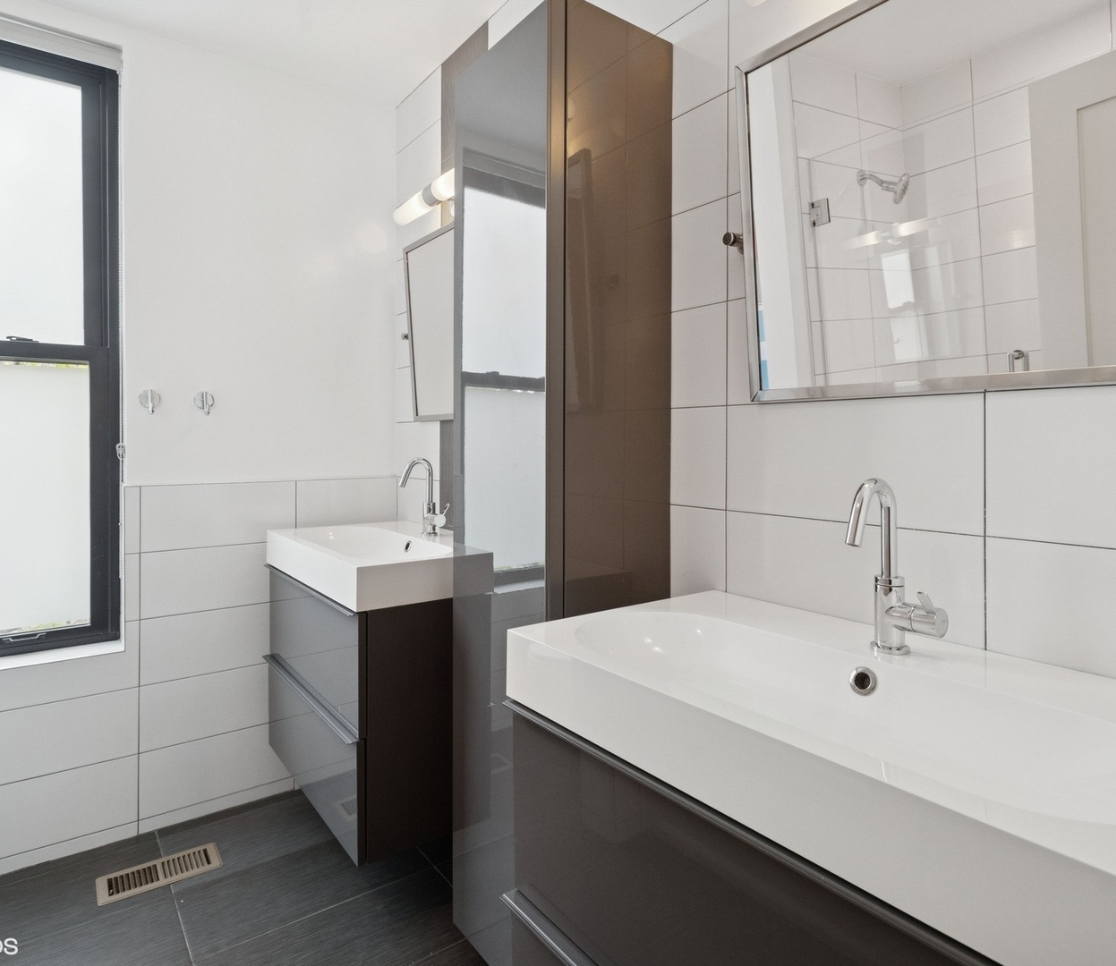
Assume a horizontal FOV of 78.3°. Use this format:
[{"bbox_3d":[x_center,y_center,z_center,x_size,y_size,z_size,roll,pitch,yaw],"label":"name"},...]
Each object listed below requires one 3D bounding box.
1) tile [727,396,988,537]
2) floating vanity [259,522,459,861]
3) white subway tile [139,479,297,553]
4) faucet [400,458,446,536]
[{"bbox_3d":[0.471,-0.038,1.156,0.012,0.203,0.459,0,1,-37],"label":"tile"},{"bbox_3d":[-0.510,0.516,2.042,0.486,0.690,0.800,-1,2,-37],"label":"floating vanity"},{"bbox_3d":[-1.088,0.104,2.226,0.457,0.203,0.010,-1,1,-37],"label":"white subway tile"},{"bbox_3d":[-0.411,0.046,2.096,0.155,0.243,0.106,-1,2,-37],"label":"faucet"}]

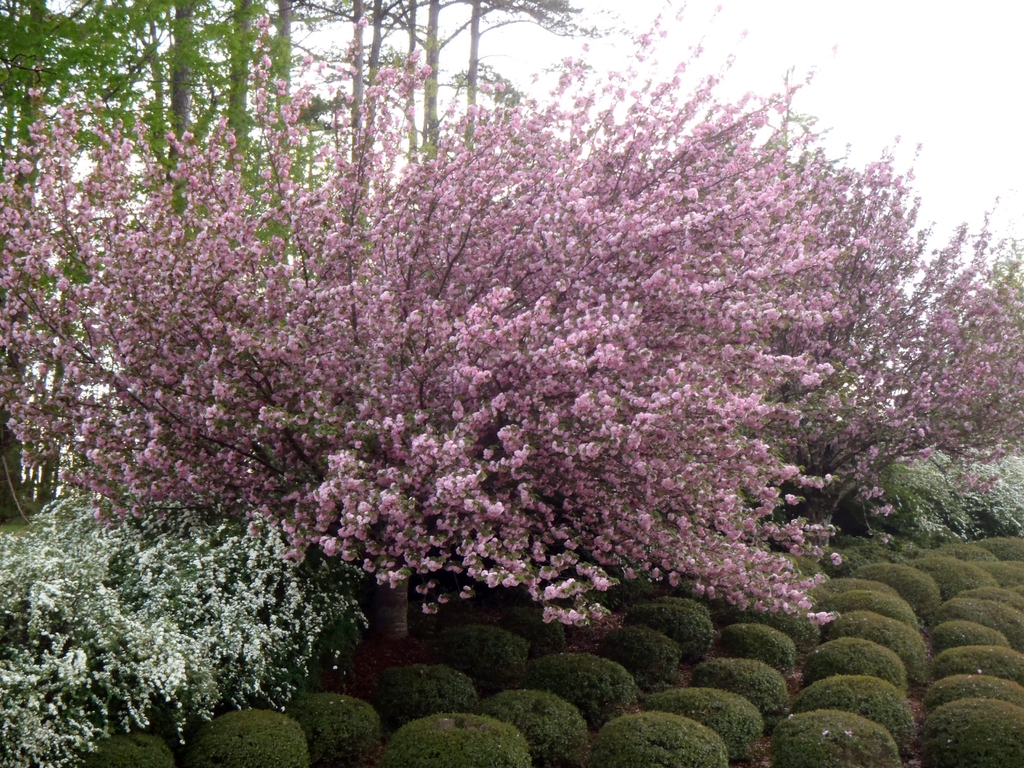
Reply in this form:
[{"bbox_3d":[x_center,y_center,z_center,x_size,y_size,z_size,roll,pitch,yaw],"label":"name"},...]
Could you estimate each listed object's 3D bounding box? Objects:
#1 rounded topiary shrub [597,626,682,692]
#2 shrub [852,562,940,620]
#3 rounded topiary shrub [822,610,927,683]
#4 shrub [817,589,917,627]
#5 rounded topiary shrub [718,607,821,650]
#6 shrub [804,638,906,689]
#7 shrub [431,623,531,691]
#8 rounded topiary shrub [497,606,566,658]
[{"bbox_3d":[1.164,2.463,20.888,0.761,0.560,0.761,0,-2,0],"label":"rounded topiary shrub"},{"bbox_3d":[3.778,2.046,22.687,0.915,0.580,0.915,0,-2,0],"label":"shrub"},{"bbox_3d":[3.135,2.243,19.887,0.914,0.580,0.914,0,-2,0],"label":"rounded topiary shrub"},{"bbox_3d":[3.211,2.151,20.888,0.924,0.570,0.924,0,-2,0],"label":"shrub"},{"bbox_3d":[2.362,2.250,20.988,0.892,0.560,0.892,0,-2,0],"label":"rounded topiary shrub"},{"bbox_3d":[2.765,2.282,18.630,0.840,0.470,0.840,0,1,0],"label":"shrub"},{"bbox_3d":[-0.271,2.494,21.188,0.882,0.560,0.882,0,-2,0],"label":"shrub"},{"bbox_3d":[0.161,2.185,20.610,0.652,0.378,0.652,0,1,0],"label":"rounded topiary shrub"}]

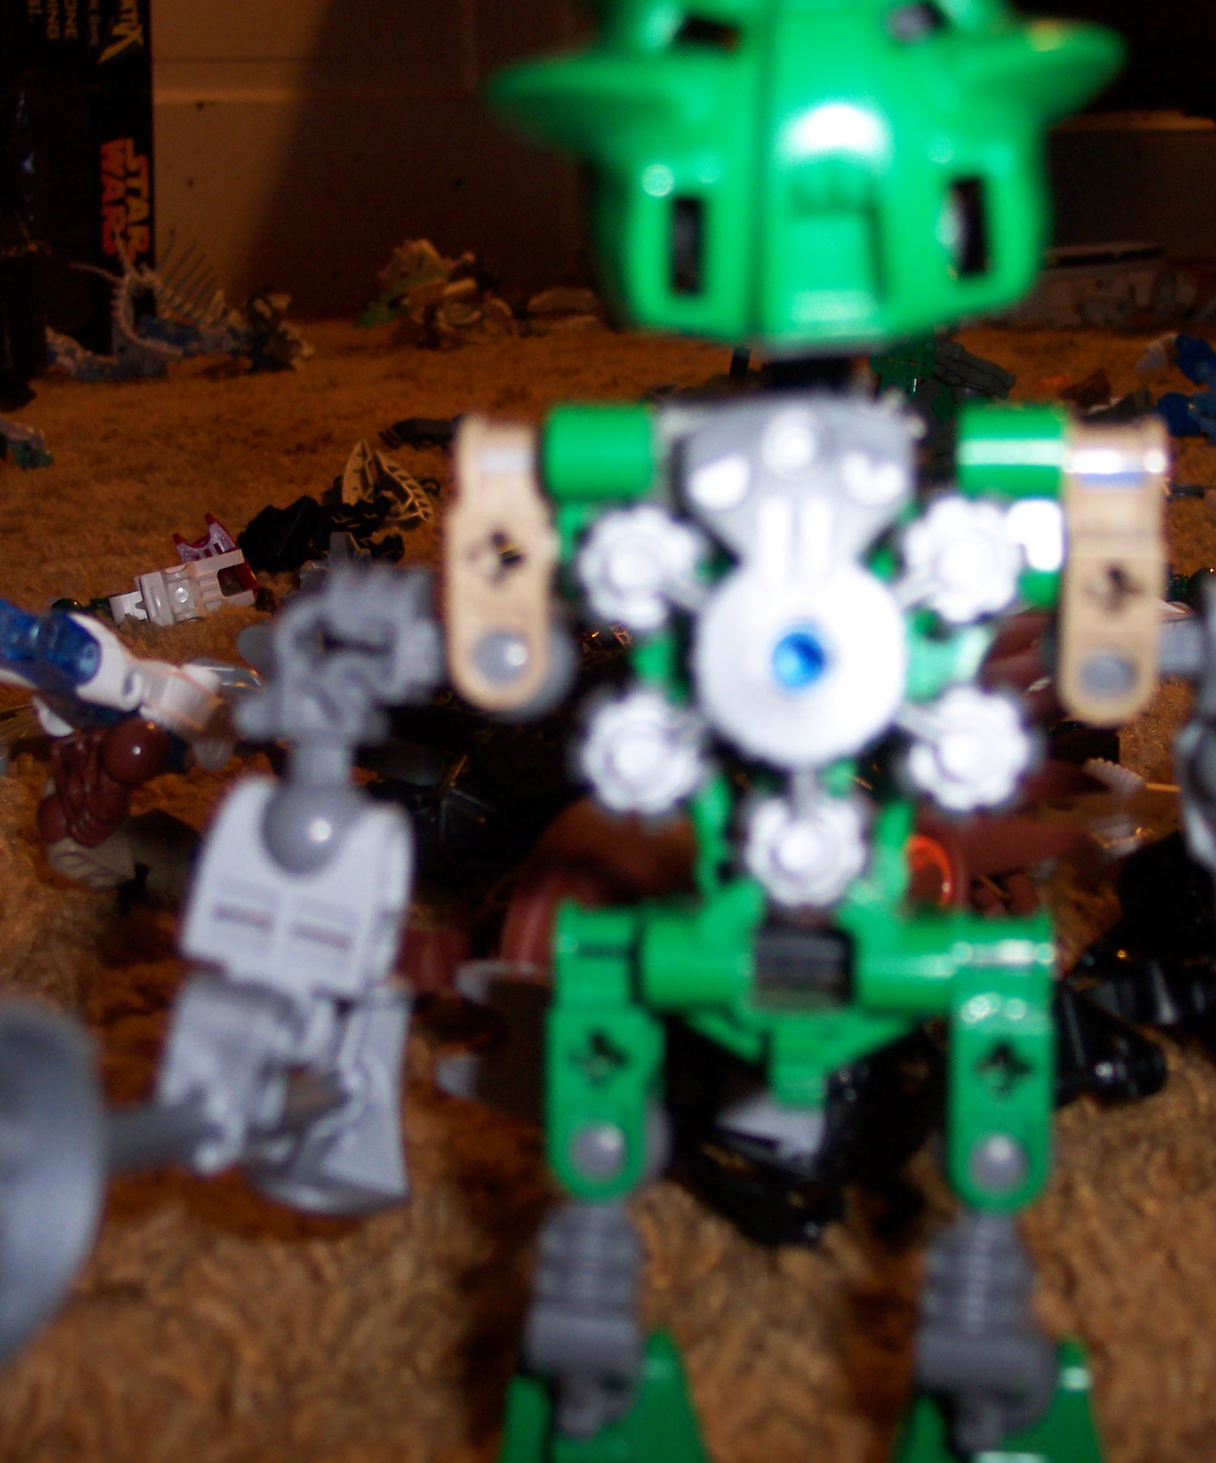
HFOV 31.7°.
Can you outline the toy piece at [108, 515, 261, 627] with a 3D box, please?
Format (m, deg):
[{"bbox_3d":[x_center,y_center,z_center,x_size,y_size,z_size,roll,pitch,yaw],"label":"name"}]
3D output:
[{"bbox_3d":[-0.118,-0.044,0.593,0.041,0.027,0.021,-16,7,-16],"label":"toy piece"}]

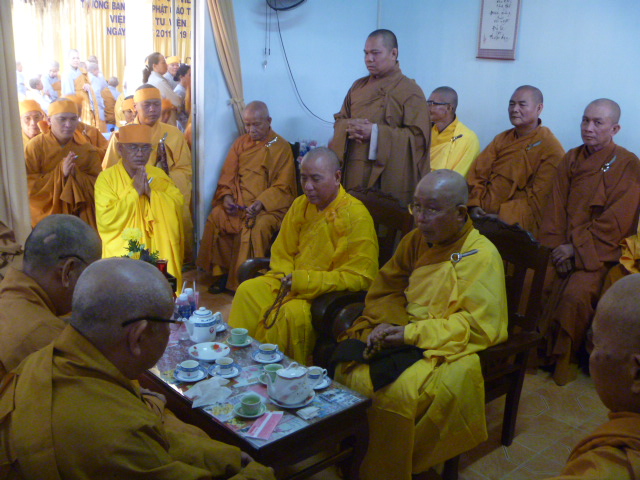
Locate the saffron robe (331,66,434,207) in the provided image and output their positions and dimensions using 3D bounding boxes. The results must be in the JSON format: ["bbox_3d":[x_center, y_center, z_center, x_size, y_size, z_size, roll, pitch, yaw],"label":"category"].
[{"bbox_3d":[0.268,-0.219,3.487,0.430,1.400,0.560,-12,20,-43],"label":"saffron robe"}]

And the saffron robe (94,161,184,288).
[{"bbox_3d":[-1.025,-0.023,3.694,0.520,0.860,0.560,-2,13,-16],"label":"saffron robe"}]

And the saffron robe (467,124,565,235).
[{"bbox_3d":[1.064,-0.101,3.780,0.580,1.080,0.720,13,18,35],"label":"saffron robe"}]

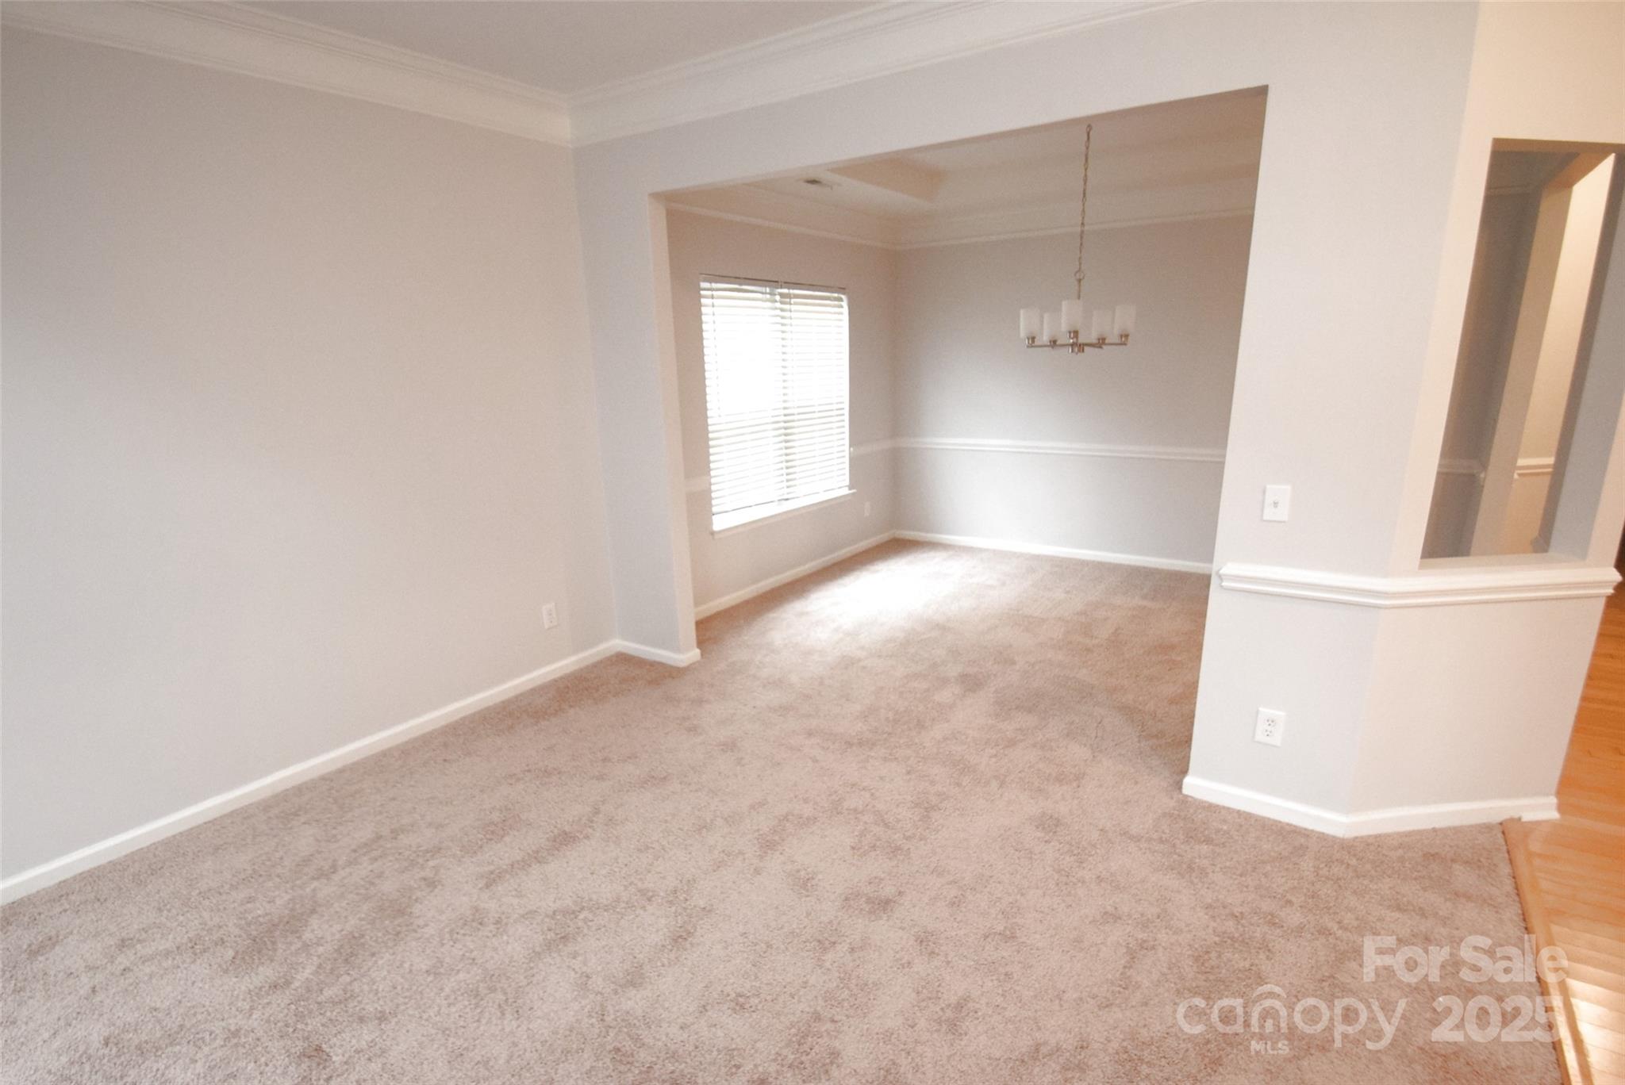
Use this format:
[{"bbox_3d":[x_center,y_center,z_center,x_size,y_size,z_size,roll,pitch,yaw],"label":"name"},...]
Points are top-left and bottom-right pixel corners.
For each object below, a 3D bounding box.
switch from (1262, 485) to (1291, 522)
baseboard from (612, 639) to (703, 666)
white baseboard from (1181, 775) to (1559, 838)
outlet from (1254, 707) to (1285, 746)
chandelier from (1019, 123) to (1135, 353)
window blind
[{"bbox_3d":[1.436,-0.120,2.374,0.069,0.114,0.014,7,17,32],"label":"switch"},{"bbox_3d":[-0.828,0.569,4.115,0.448,0.076,0.140,7,17,32],"label":"baseboard"},{"bbox_3d":[1.872,0.889,2.535,1.163,0.076,0.209,1,14,10],"label":"white baseboard"},{"bbox_3d":[1.507,0.611,2.527,0.077,0.123,0.010,7,17,32],"label":"outlet"},{"bbox_3d":[1.394,-1.545,3.948,0.609,1.112,0.609,9,17,35],"label":"chandelier"},{"bbox_3d":[-0.194,-0.954,5.102,0.060,1.470,1.475,9,17,35],"label":"window blind"}]

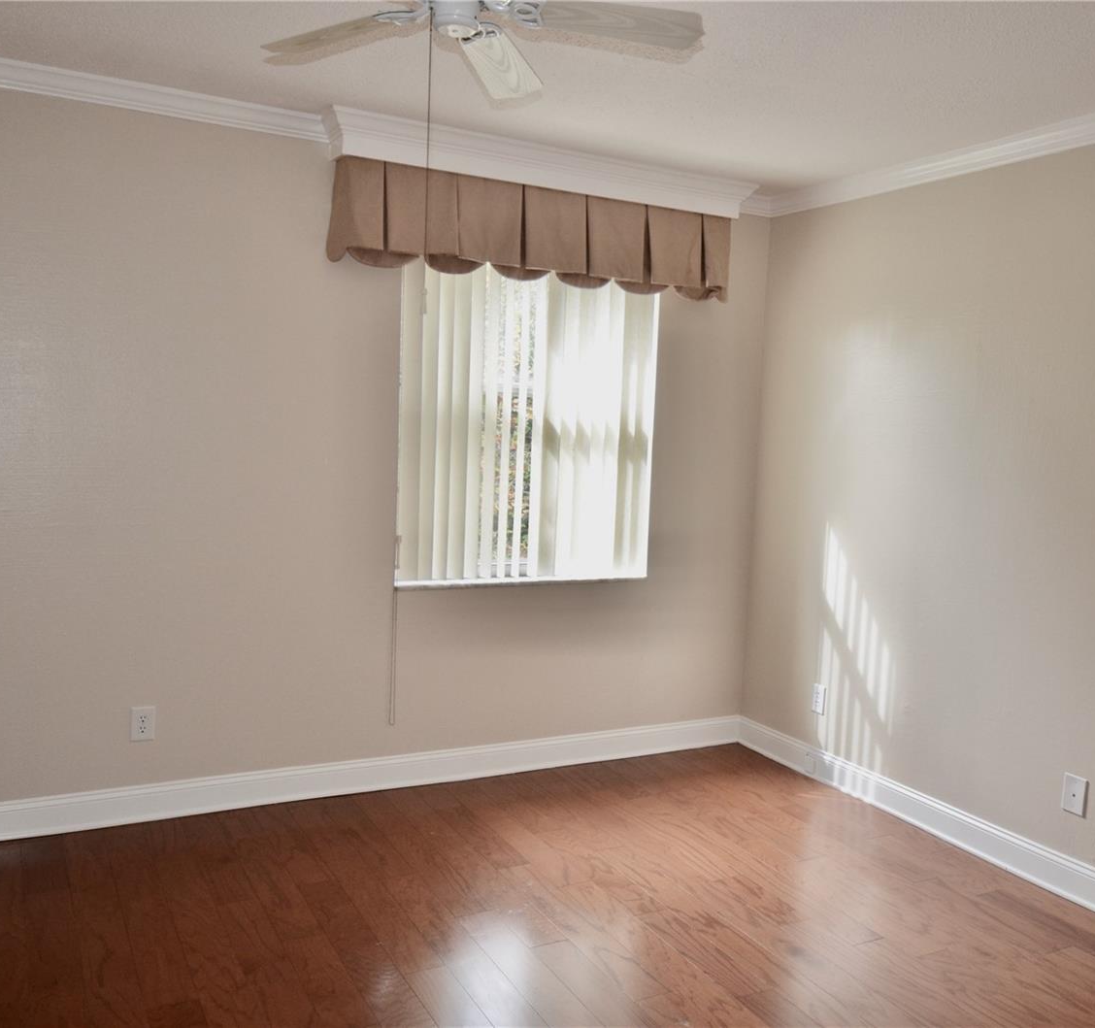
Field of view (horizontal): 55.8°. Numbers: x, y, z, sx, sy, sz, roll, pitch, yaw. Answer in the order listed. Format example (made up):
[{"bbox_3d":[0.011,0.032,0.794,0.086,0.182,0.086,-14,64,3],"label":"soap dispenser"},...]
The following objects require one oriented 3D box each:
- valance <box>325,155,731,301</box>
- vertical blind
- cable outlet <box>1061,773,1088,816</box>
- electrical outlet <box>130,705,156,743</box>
[{"bbox_3d":[-0.003,-1.094,4.110,1.704,0.366,0.140,0,6,-28],"label":"valance"},{"bbox_3d":[-0.067,-0.443,4.280,1.177,1.454,0.102,0,6,-28],"label":"vertical blind"},{"bbox_3d":[1.725,0.921,3.385,0.008,0.123,0.079,0,6,-28],"label":"cable outlet"},{"bbox_3d":[-1.423,0.742,3.639,0.078,0.122,0.008,0,6,-28],"label":"electrical outlet"}]

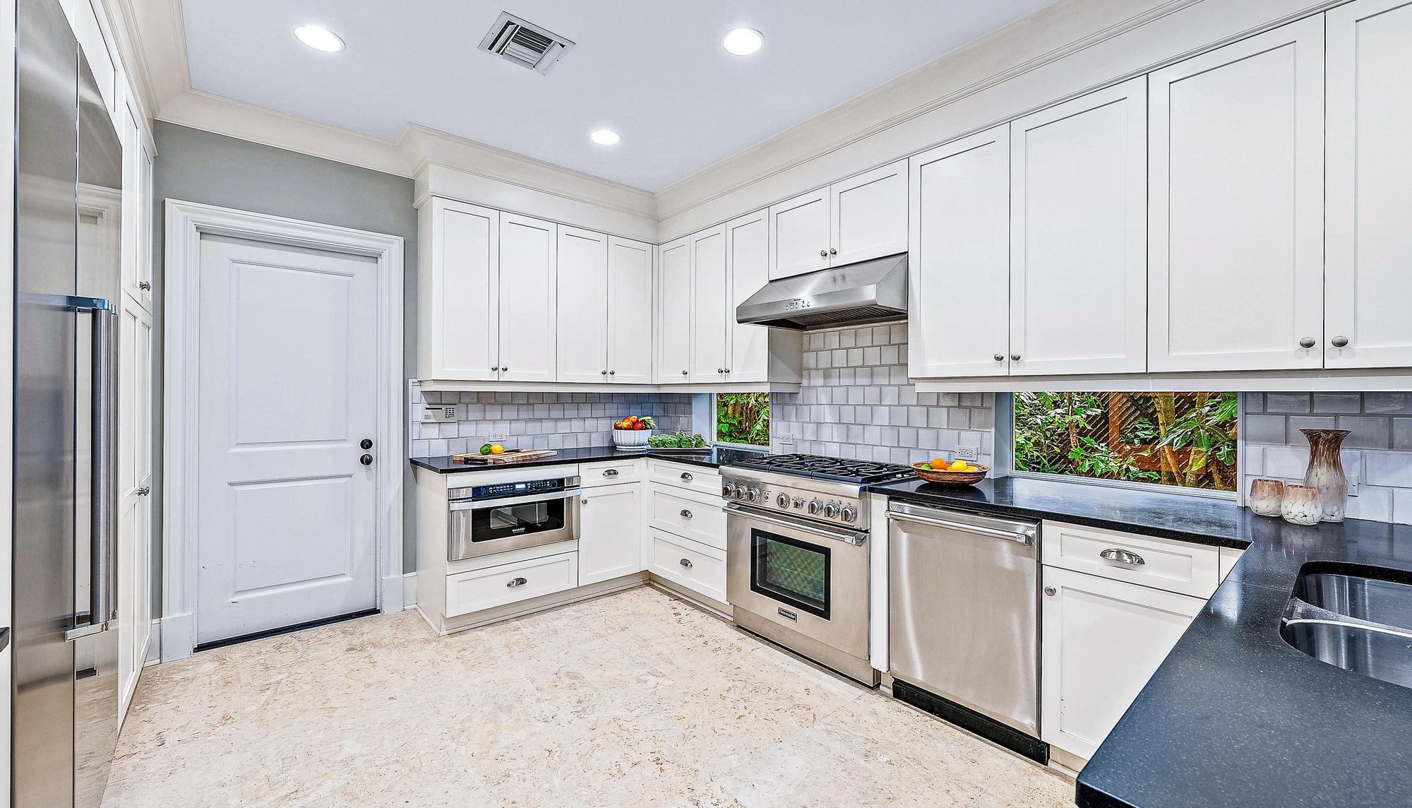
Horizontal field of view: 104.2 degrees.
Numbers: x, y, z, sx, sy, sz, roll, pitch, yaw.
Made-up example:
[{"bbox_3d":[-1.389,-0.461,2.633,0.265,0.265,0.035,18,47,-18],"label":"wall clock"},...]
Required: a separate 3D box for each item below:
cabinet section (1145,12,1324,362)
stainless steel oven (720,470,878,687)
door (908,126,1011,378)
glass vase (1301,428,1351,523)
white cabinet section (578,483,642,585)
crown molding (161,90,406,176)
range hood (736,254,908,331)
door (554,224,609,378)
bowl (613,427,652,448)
[{"bbox_3d":[1.711,-0.636,1.798,0.025,1.055,0.409,0,1,-40],"label":"cabinet section"},{"bbox_3d":[0.635,0.819,2.957,0.720,0.930,0.915,0,1,-40],"label":"stainless steel oven"},{"bbox_3d":[1.132,-0.647,2.476,0.025,1.055,0.450,0,1,-40],"label":"door"},{"bbox_3d":[2.061,0.238,1.829,0.114,0.302,0.114,0,1,-41],"label":"glass vase"},{"bbox_3d":[-0.808,0.827,3.795,0.463,0.609,0.590,-1,1,-41],"label":"white cabinet section"},{"bbox_3d":[-2.225,-1.474,3.022,1.165,0.165,0.100,0,1,-41],"label":"crown molding"},{"bbox_3d":[0.695,-0.596,3.001,0.580,0.279,0.903,0,1,-40],"label":"range hood"},{"bbox_3d":[-0.854,-0.672,3.802,0.382,1.055,0.025,0,1,-40],"label":"door"},{"bbox_3d":[-0.580,0.265,4.319,0.300,0.150,0.300,0,0,0],"label":"bowl"}]

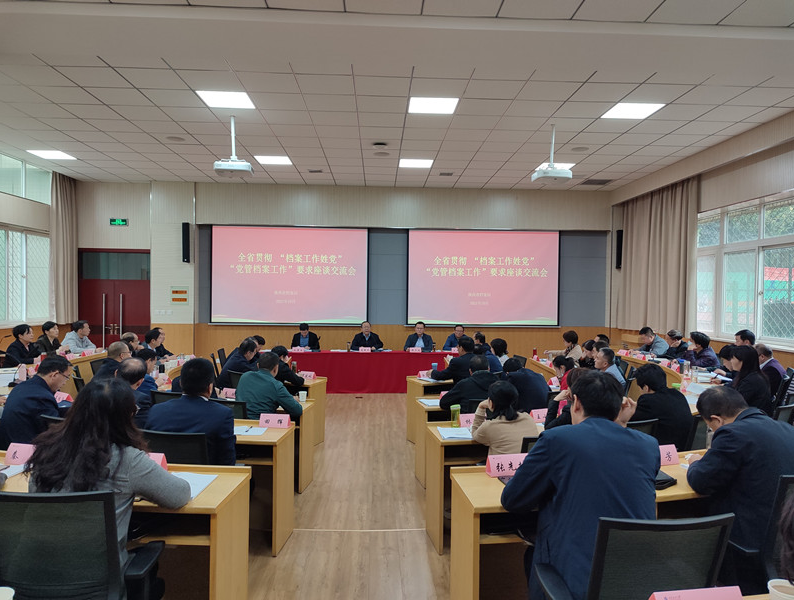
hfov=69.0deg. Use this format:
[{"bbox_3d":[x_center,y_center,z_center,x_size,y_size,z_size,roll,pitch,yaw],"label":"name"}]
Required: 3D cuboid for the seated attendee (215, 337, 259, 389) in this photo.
[{"bbox_3d":[-1.817,1.043,6.649,0.720,1.260,0.520,1,0,-36],"label":"seated attendee"}]

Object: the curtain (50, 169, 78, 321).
[{"bbox_3d":[-6.424,-0.961,11.146,0.170,2.830,0.800,1,0,-2],"label":"curtain"}]

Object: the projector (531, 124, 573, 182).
[{"bbox_3d":[2.014,-1.900,7.468,0.470,0.722,0.380,1,1,0],"label":"projector"}]

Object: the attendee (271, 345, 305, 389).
[{"bbox_3d":[-1.305,1.079,6.319,0.540,1.180,0.720,1,0,3],"label":"attendee"}]

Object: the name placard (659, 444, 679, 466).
[{"bbox_3d":[1.587,0.940,3.499,0.220,0.100,0.095,1,0,-16],"label":"name placard"}]

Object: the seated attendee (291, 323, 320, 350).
[{"bbox_3d":[-1.754,1.028,10.907,0.540,1.200,0.680,1,0,-2],"label":"seated attendee"}]

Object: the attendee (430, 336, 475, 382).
[{"bbox_3d":[0.743,1.089,6.502,0.560,1.280,0.780,0,1,-44],"label":"attendee"}]

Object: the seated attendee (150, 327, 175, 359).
[{"bbox_3d":[-3.532,1.027,8.450,0.750,1.230,0.520,1,0,-20],"label":"seated attendee"}]

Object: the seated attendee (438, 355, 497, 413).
[{"bbox_3d":[0.611,1.090,4.961,0.570,1.240,0.720,1,0,-5],"label":"seated attendee"}]

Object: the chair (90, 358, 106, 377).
[{"bbox_3d":[-2.859,1.156,6.019,0.600,1.000,0.600,1,1,-12],"label":"chair"}]

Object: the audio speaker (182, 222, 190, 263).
[{"bbox_3d":[-4.260,-1.155,11.655,0.140,0.796,0.140,1,1,-7],"label":"audio speaker"}]

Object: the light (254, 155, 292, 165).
[{"bbox_3d":[-2.074,-2.350,9.704,0.590,0.070,0.590,1,1,-2],"label":"light"}]

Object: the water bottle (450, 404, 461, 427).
[{"bbox_3d":[0.442,0.884,4.359,0.076,0.168,0.076,1,0,-2],"label":"water bottle"}]

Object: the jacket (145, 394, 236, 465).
[{"bbox_3d":[-1.274,0.915,3.583,0.520,0.660,0.420,1,0,5],"label":"jacket"}]

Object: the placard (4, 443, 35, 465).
[{"bbox_3d":[-2.067,0.869,3.254,0.220,0.100,0.095,1,0,4],"label":"placard"}]

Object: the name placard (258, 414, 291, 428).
[{"bbox_3d":[-0.910,0.897,4.230,0.220,0.095,0.080,1,0,-2],"label":"name placard"}]

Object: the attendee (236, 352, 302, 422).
[{"bbox_3d":[-1.087,1.087,4.854,0.550,1.250,0.780,1,0,3],"label":"attendee"}]

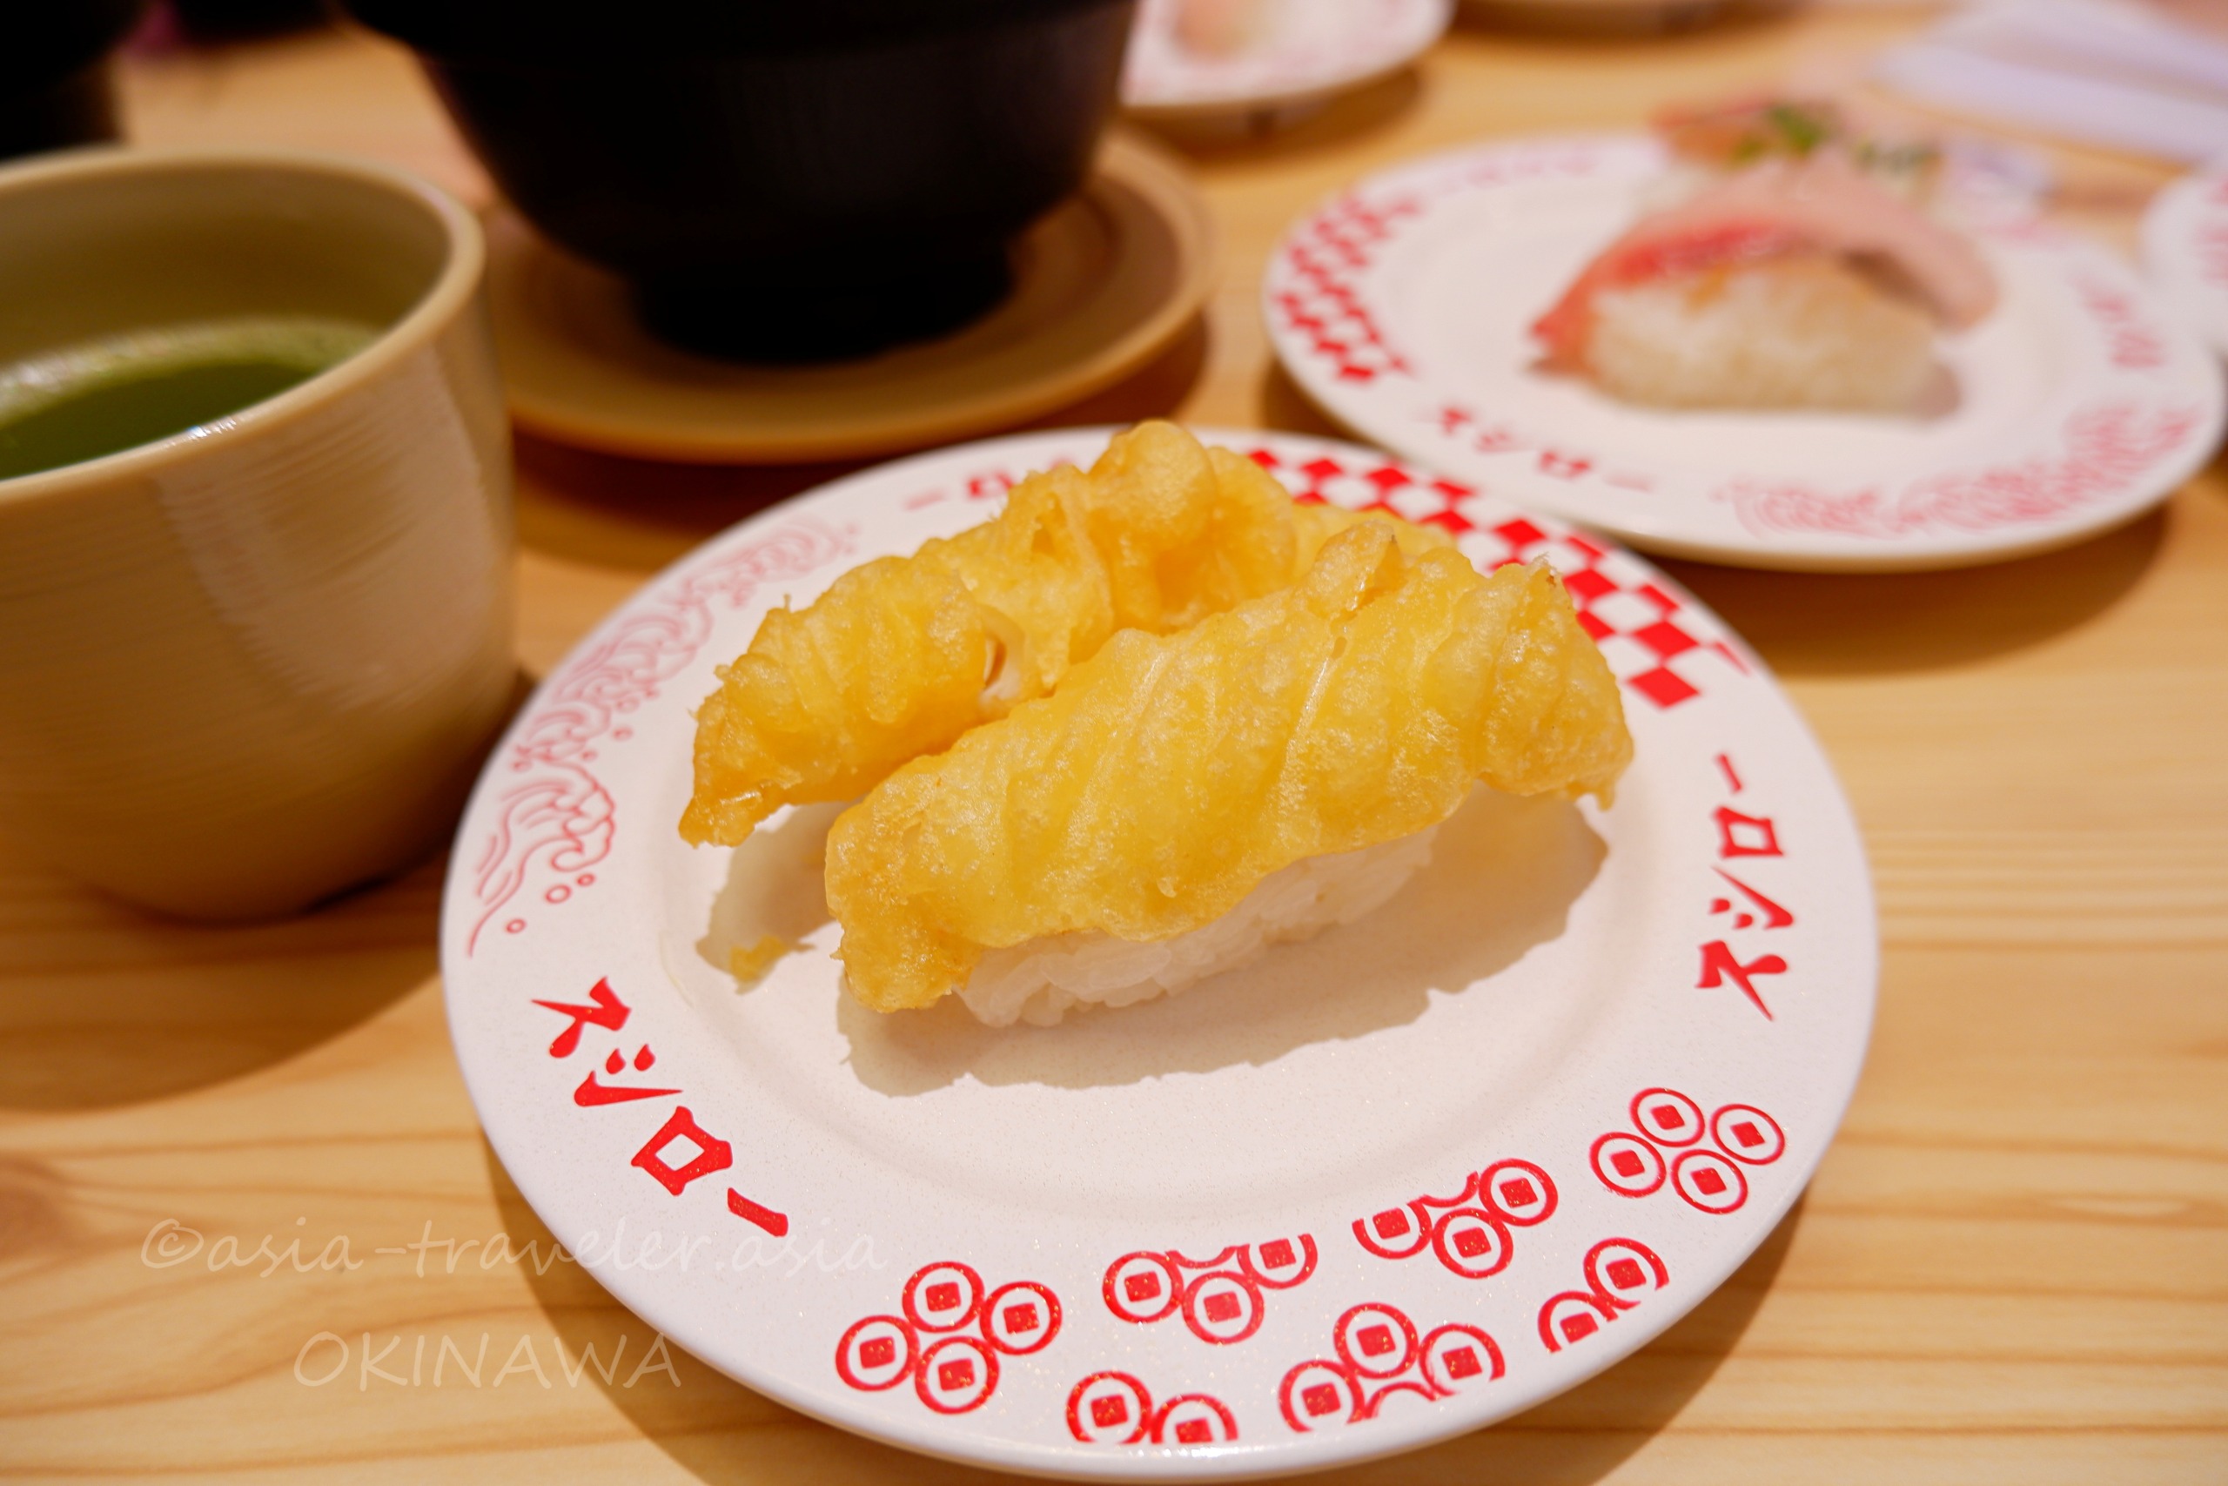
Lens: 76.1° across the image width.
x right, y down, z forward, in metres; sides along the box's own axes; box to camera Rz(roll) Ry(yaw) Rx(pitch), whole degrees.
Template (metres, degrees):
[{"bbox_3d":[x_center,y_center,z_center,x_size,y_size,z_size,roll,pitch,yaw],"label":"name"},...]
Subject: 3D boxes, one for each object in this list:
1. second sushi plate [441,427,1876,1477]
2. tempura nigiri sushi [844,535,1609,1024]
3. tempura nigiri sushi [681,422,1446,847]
[{"bbox_3d":[0.004,0.011,0.166,0.150,0.021,0.150,-1,43,1],"label":"second sushi plate"},{"bbox_3d":[0.013,0.003,0.146,0.088,0.034,0.034,-17,45,-16],"label":"tempura nigiri sushi"},{"bbox_3d":[-0.003,-0.012,0.162,0.090,0.035,0.033,-18,45,-16],"label":"tempura nigiri sushi"}]

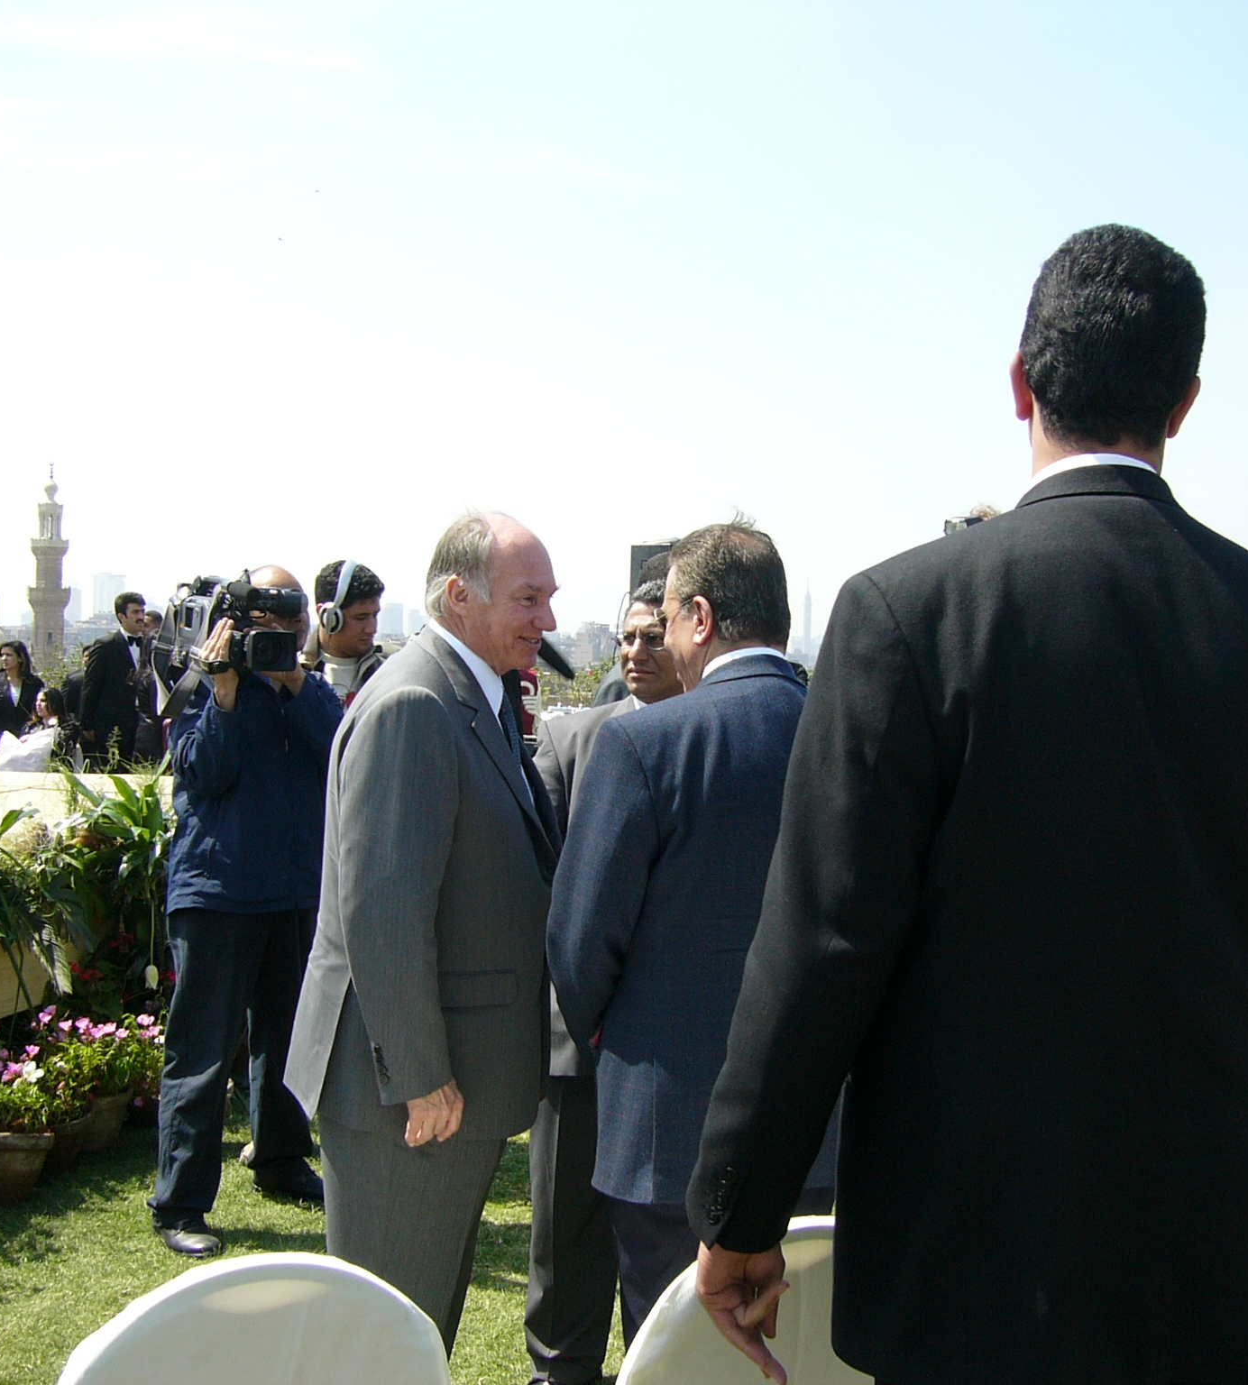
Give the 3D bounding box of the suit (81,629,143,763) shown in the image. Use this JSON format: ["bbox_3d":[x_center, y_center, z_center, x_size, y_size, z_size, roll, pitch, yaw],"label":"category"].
[{"bbox_3d":[-3.140,0.340,11.400,0.320,1.420,0.480,1,1,31],"label":"suit"}]

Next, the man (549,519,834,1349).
[{"bbox_3d":[0.150,0.600,2.620,0.540,1.680,0.360,0,1,-23],"label":"man"}]

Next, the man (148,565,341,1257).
[{"bbox_3d":[-0.970,0.530,4.820,0.540,1.700,0.470,0,2,-37],"label":"man"}]

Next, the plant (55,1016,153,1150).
[{"bbox_3d":[-1.579,1.179,5.620,0.300,0.375,0.300,0,2,-18],"label":"plant"}]

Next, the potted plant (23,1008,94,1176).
[{"bbox_3d":[-1.652,1.156,5.420,0.290,0.430,0.290,0,2,-18],"label":"potted plant"}]

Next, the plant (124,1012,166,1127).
[{"bbox_3d":[-1.490,1.180,5.900,0.290,0.350,0.290,1,1,0],"label":"plant"}]

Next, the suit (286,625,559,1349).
[{"bbox_3d":[-0.318,0.672,2.950,0.440,1.520,0.520,1,2,6],"label":"suit"}]

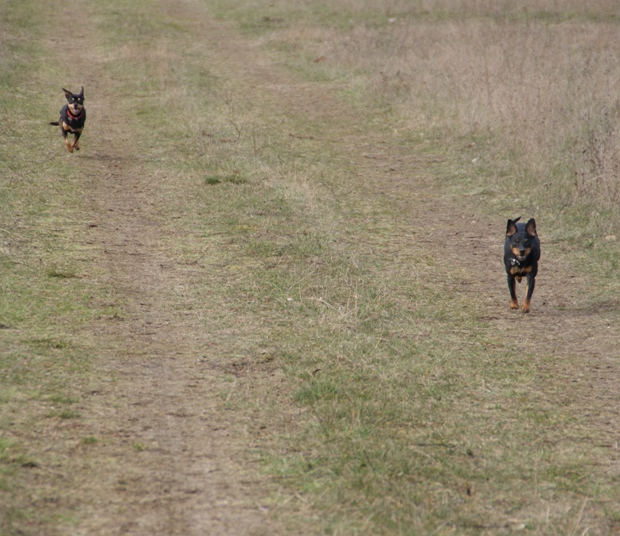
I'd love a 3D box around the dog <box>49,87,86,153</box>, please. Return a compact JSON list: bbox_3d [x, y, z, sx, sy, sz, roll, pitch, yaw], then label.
[{"bbox_3d":[-1.461,-0.905,30.300,0.190,0.385,0.520,-1,5,-13],"label":"dog"}]

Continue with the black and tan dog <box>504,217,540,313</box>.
[{"bbox_3d":[0.857,-0.022,20.200,0.150,0.375,0.520,0,5,1],"label":"black and tan dog"}]

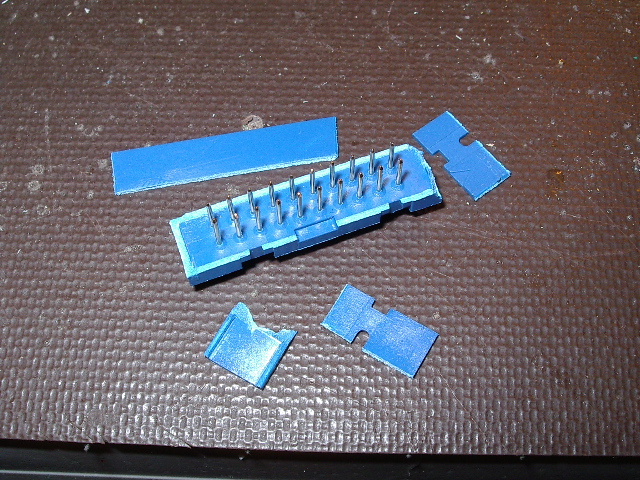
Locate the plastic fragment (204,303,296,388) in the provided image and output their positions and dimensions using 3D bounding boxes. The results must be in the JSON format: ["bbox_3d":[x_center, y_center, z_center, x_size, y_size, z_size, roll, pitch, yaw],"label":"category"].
[{"bbox_3d":[-0.008,0.012,0.112,0.008,0.001,0.008,28,66,15],"label":"plastic fragment"}]

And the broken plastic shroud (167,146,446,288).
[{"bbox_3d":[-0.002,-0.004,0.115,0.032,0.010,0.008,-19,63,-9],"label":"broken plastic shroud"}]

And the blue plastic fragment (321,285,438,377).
[{"bbox_3d":[0.007,0.011,0.113,0.013,0.001,0.006,29,66,15],"label":"blue plastic fragment"}]

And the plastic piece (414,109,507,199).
[{"bbox_3d":[0.018,-0.011,0.124,0.006,0.001,0.013,-34,66,-16],"label":"plastic piece"}]

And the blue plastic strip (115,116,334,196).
[{"bbox_3d":[-0.012,-0.011,0.125,0.030,0.001,0.006,-10,62,-4],"label":"blue plastic strip"}]

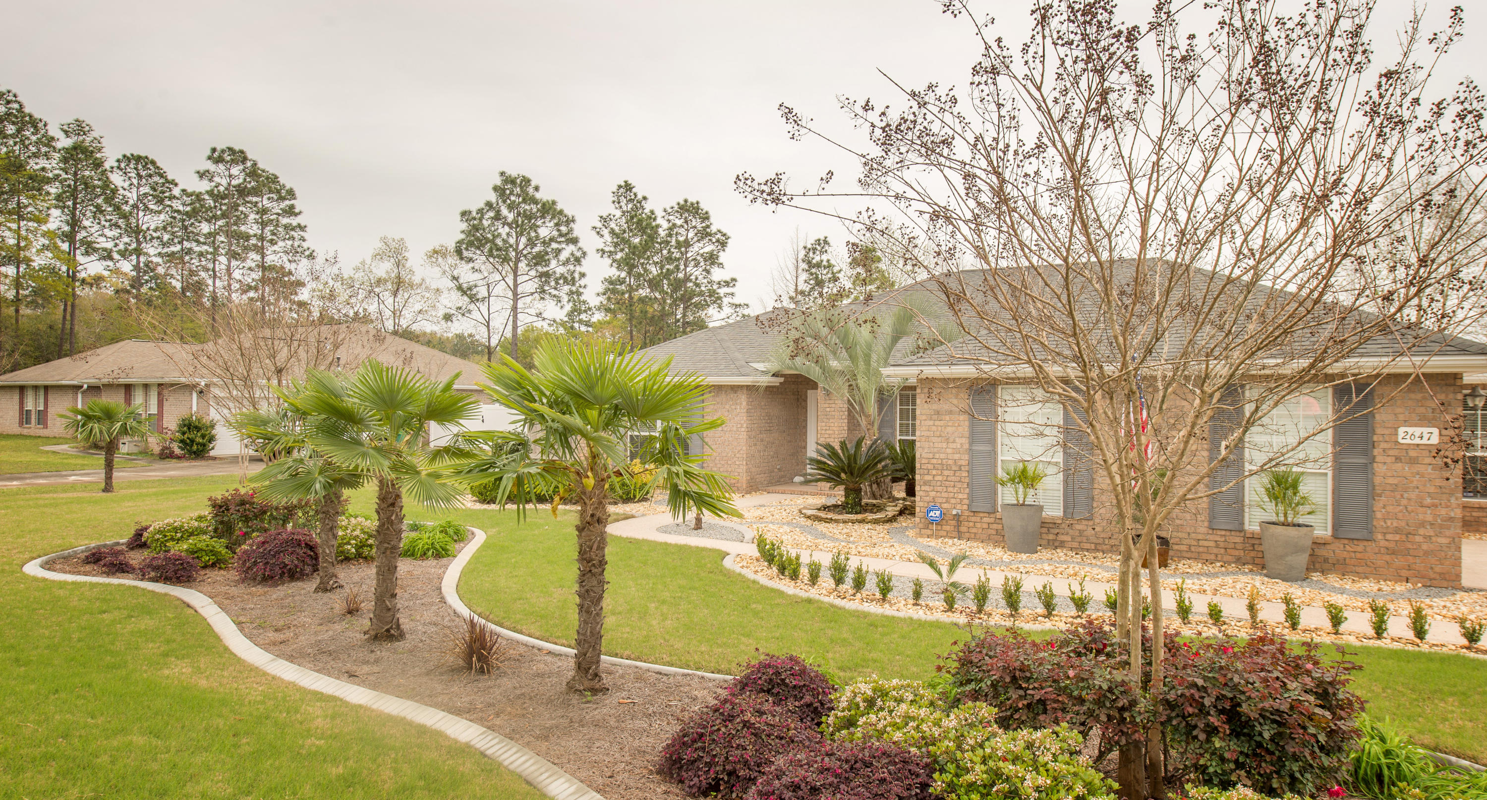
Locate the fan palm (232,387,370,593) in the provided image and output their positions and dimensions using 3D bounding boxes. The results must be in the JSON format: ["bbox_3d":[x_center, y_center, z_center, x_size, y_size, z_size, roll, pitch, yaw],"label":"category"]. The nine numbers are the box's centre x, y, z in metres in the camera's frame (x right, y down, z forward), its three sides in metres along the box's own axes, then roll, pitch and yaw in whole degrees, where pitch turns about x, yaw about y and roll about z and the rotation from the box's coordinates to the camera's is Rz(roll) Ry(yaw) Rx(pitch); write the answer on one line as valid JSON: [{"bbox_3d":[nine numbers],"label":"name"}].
[{"bbox_3d":[-4.874,0.951,10.200,1.700,2.250,1.700,0,1,0],"label":"fan palm"}]

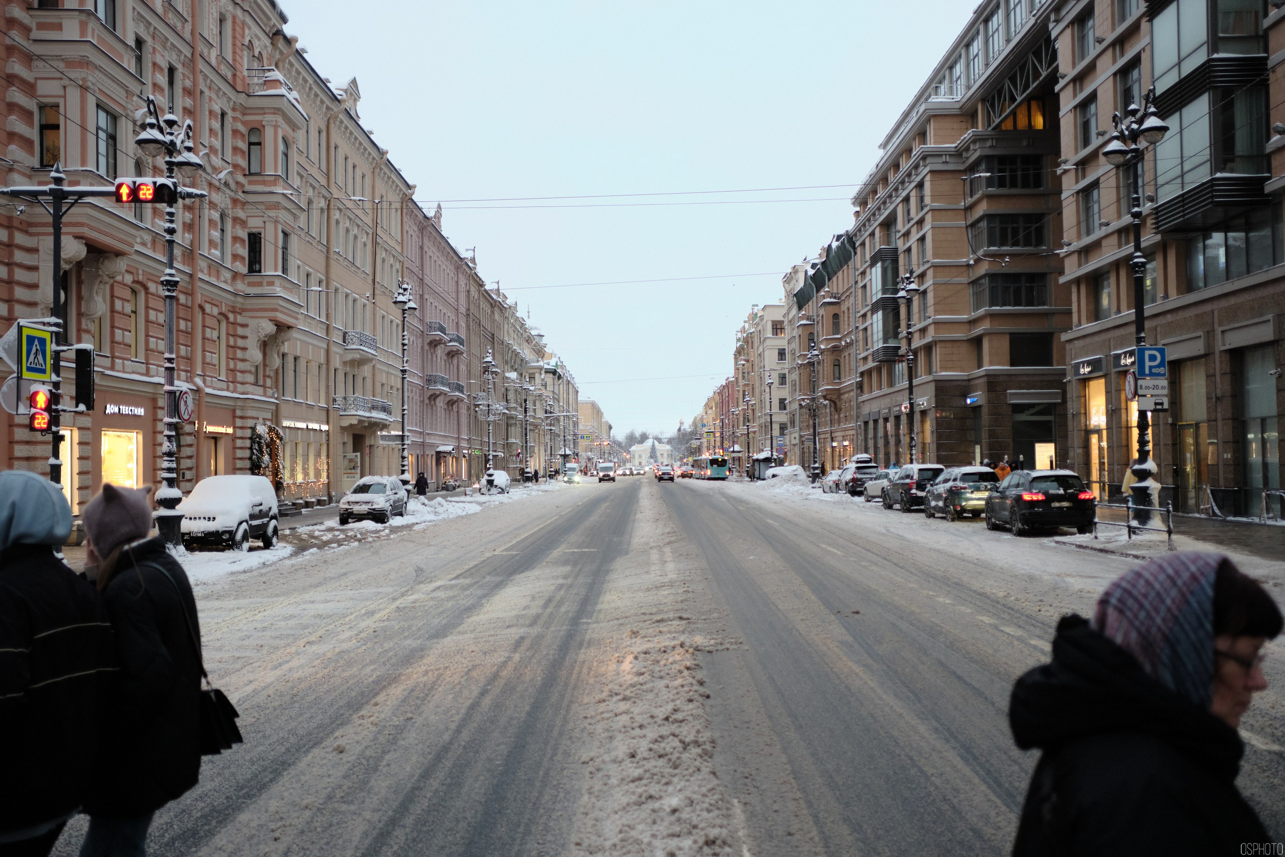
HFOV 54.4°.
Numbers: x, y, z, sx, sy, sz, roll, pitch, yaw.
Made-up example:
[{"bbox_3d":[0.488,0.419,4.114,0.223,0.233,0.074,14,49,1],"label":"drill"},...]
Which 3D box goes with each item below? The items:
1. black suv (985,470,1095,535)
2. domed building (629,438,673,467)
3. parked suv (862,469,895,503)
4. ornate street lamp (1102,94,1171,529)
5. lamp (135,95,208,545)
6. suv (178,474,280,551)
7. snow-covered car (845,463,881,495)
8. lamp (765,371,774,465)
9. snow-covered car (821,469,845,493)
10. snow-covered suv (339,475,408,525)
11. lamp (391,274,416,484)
[{"bbox_3d":[10.217,1.895,32.854,1.970,1.680,4.870,-1,-2,4],"label":"black suv"},{"bbox_3d":[4.524,12.373,628.996,21.800,17.200,18.000,-1,-2,0],"label":"domed building"},{"bbox_3d":[12.175,2.734,60.615,1.820,1.560,4.450,-1,-2,-6],"label":"parked suv"},{"bbox_3d":[11.488,-2.630,28.959,0.680,10.100,2.750,-1,-2,0],"label":"ornate street lamp"},{"bbox_3d":[-10.360,-2.123,27.445,0.800,10.100,2.600,-1,-2,0],"label":"lamp"},{"bbox_3d":[-10.819,2.161,32.425,1.820,1.860,4.400,-1,-2,-3],"label":"suv"},{"bbox_3d":[12.426,2.951,71.920,1.815,1.840,4.785,-1,-2,0],"label":"snow-covered car"},{"bbox_3d":[11.956,-0.145,116.346,0.800,10.100,2.600,-1,-2,0],"label":"lamp"},{"bbox_3d":[13.160,3.493,82.051,1.800,1.500,4.450,-1,-2,-2],"label":"snow-covered car"},{"bbox_3d":[-10.204,2.743,48.001,1.890,1.770,4.750,-1,-2,-1],"label":"snow-covered suv"},{"bbox_3d":[-10.198,-1.349,53.846,0.800,10.100,2.600,-1,-2,0],"label":"lamp"}]

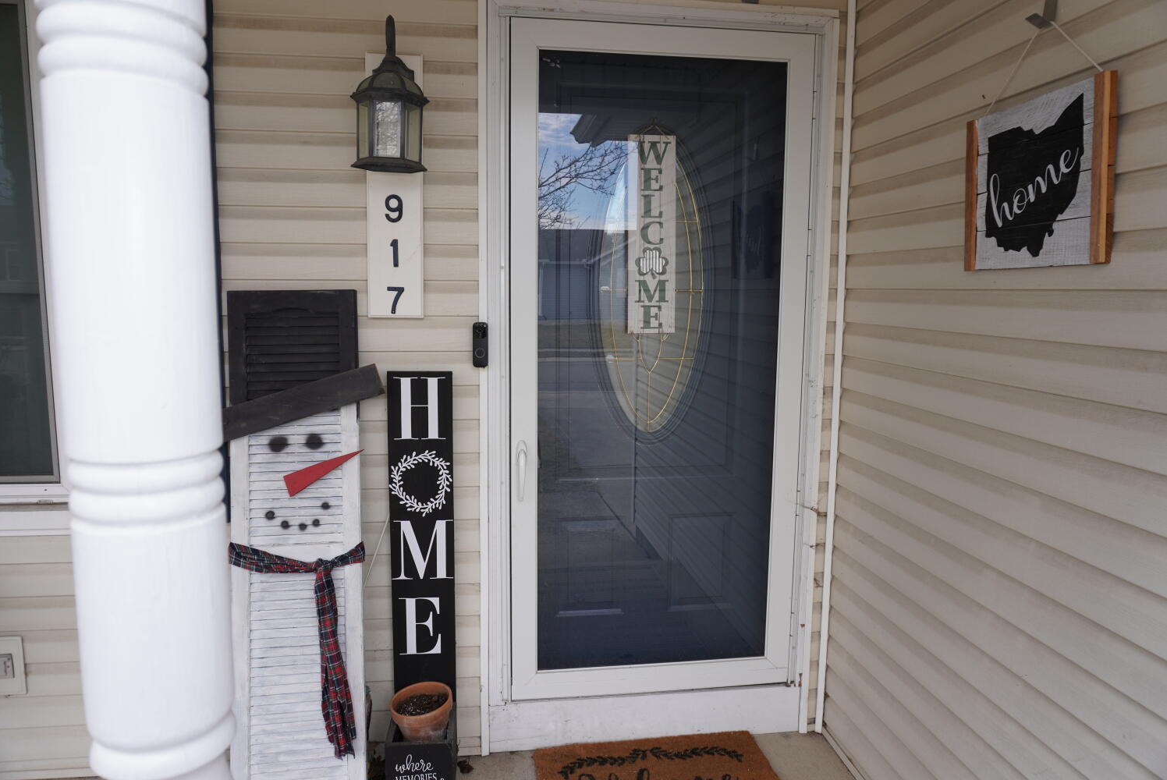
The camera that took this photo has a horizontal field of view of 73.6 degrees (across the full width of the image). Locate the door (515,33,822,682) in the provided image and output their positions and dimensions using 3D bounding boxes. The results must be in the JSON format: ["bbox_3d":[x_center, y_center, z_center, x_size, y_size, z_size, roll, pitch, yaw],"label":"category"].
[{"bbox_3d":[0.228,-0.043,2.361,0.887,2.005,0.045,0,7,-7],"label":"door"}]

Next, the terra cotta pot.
[{"bbox_3d":[-0.468,0.975,2.295,0.172,0.145,0.172,-6,13,-7],"label":"terra cotta pot"}]

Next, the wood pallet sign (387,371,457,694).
[{"bbox_3d":[-0.480,0.548,2.345,0.184,1.213,0.022,0,7,-7],"label":"wood pallet sign"}]

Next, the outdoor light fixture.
[{"bbox_3d":[-0.507,-0.784,2.053,0.197,0.398,0.225,0,7,-7],"label":"outdoor light fixture"}]

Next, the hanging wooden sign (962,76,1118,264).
[{"bbox_3d":[0.901,-0.414,1.570,0.026,0.331,0.392,-4,7,-7],"label":"hanging wooden sign"}]

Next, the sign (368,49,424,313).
[{"bbox_3d":[-0.530,-0.568,2.203,0.153,0.722,0.025,0,7,-7],"label":"sign"}]

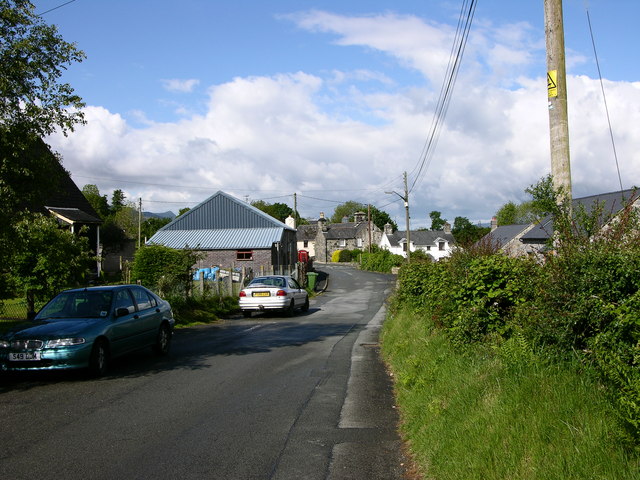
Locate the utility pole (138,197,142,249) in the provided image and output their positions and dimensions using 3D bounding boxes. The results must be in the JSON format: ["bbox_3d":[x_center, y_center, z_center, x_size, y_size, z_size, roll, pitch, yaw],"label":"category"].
[{"bbox_3d":[-18.030,-0.151,65.000,0.280,8.100,0.280,-2,-2,0],"label":"utility pole"}]

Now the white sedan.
[{"bbox_3d":[-1.553,2.032,24.017,1.750,1.420,4.480,-2,-3,11],"label":"white sedan"}]

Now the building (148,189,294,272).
[{"bbox_3d":[-6.570,-0.180,43.700,8.800,6.400,9.400,-2,-2,9],"label":"building"}]

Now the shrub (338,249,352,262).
[{"bbox_3d":[3.536,2.176,88.000,2.000,1.950,1.900,-2,-2,0],"label":"shrub"}]

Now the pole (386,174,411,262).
[{"bbox_3d":[6.050,-1.352,50.000,1.800,7.900,0.350,-2,-2,0],"label":"pole"}]

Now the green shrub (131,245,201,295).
[{"bbox_3d":[-5.693,1.242,24.000,2.700,2.300,2.400,-1,-2,-10],"label":"green shrub"}]

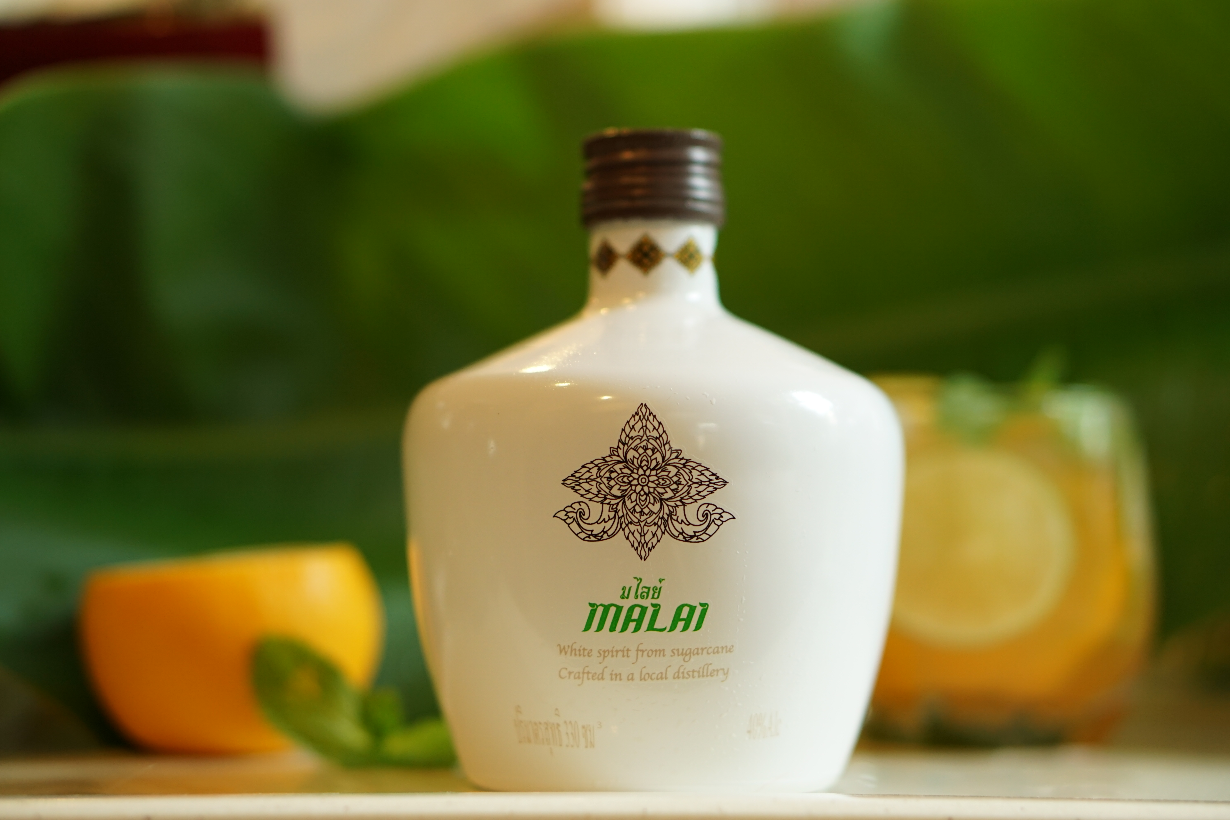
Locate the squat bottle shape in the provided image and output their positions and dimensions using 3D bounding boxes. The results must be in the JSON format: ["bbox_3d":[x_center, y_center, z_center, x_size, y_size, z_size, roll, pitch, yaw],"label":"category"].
[{"bbox_3d":[0.008,0.010,0.503,0.098,0.126,0.098,0,-5,3],"label":"squat bottle shape"}]

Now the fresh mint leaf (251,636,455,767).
[{"bbox_3d":[-0.056,0.064,0.572,0.051,0.029,0.036,0,-5,0],"label":"fresh mint leaf"}]

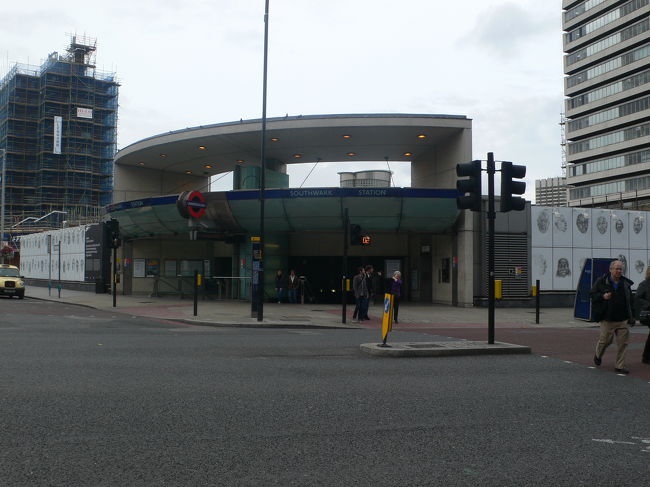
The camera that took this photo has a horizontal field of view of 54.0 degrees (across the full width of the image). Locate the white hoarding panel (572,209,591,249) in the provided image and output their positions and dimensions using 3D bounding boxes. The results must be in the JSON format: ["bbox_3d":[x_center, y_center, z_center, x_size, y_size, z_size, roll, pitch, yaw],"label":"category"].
[{"bbox_3d":[12.322,-0.727,30.578,1.170,1.912,0.060,2,-3,-20],"label":"white hoarding panel"}]

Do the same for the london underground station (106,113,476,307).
[{"bbox_3d":[-2.634,-1.256,35.489,22.250,8.700,12.000,-1,-3,24],"label":"london underground station"}]

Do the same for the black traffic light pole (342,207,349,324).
[{"bbox_3d":[0.633,0.650,19.211,0.160,3.500,0.160,1,-3,0],"label":"black traffic light pole"}]

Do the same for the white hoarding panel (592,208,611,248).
[{"bbox_3d":[13.403,-0.706,30.971,1.170,1.912,0.060,2,-3,-20],"label":"white hoarding panel"}]

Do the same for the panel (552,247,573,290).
[{"bbox_3d":[11.205,1.212,30.091,1.170,2.015,0.060,2,-3,-20],"label":"panel"}]

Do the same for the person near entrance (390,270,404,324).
[{"bbox_3d":[2.260,1.656,19.799,0.480,1.620,0.380,1,-3,-6],"label":"person near entrance"}]

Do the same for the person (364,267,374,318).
[{"bbox_3d":[1.499,1.618,20.929,0.530,1.780,0.420,2,-3,-30],"label":"person"}]

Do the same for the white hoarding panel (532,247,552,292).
[{"bbox_3d":[10.108,1.184,29.692,1.170,2.004,0.060,2,-3,-20],"label":"white hoarding panel"}]

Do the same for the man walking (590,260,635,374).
[{"bbox_3d":[4.617,1.158,10.267,0.600,1.750,0.500,1,-3,-18],"label":"man walking"}]

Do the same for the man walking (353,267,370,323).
[{"bbox_3d":[1.163,1.614,20.369,0.530,1.730,0.460,2,-3,-33],"label":"man walking"}]

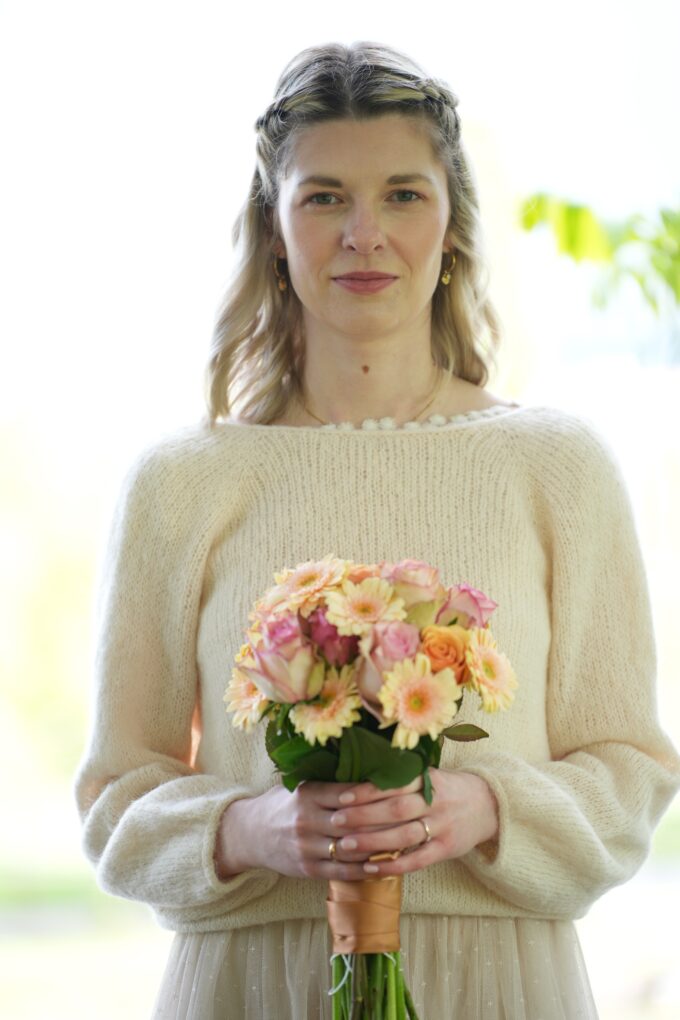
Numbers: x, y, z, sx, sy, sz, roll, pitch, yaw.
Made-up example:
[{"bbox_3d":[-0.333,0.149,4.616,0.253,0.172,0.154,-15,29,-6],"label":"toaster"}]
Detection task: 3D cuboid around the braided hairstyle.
[{"bbox_3d":[0.011,-0.221,2.850,0.236,0.305,0.215,-1,1,0],"label":"braided hairstyle"}]

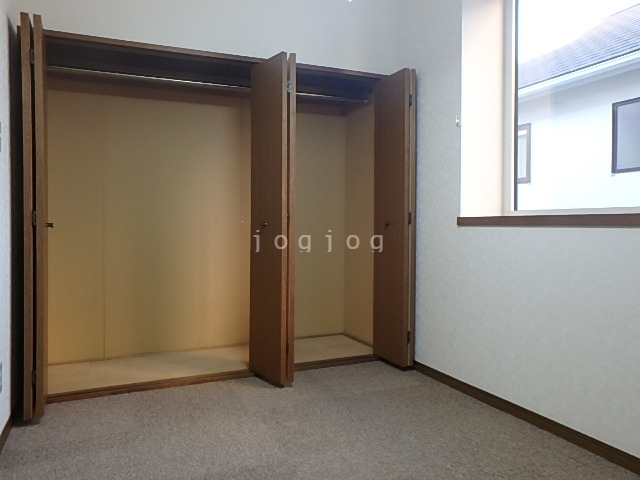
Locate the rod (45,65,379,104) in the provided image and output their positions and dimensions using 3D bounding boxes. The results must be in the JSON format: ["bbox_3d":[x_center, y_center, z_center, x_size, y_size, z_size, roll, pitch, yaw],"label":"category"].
[{"bbox_3d":[-0.624,-1.000,3.110,2.077,0.032,0.032,-1,1,-23],"label":"rod"}]

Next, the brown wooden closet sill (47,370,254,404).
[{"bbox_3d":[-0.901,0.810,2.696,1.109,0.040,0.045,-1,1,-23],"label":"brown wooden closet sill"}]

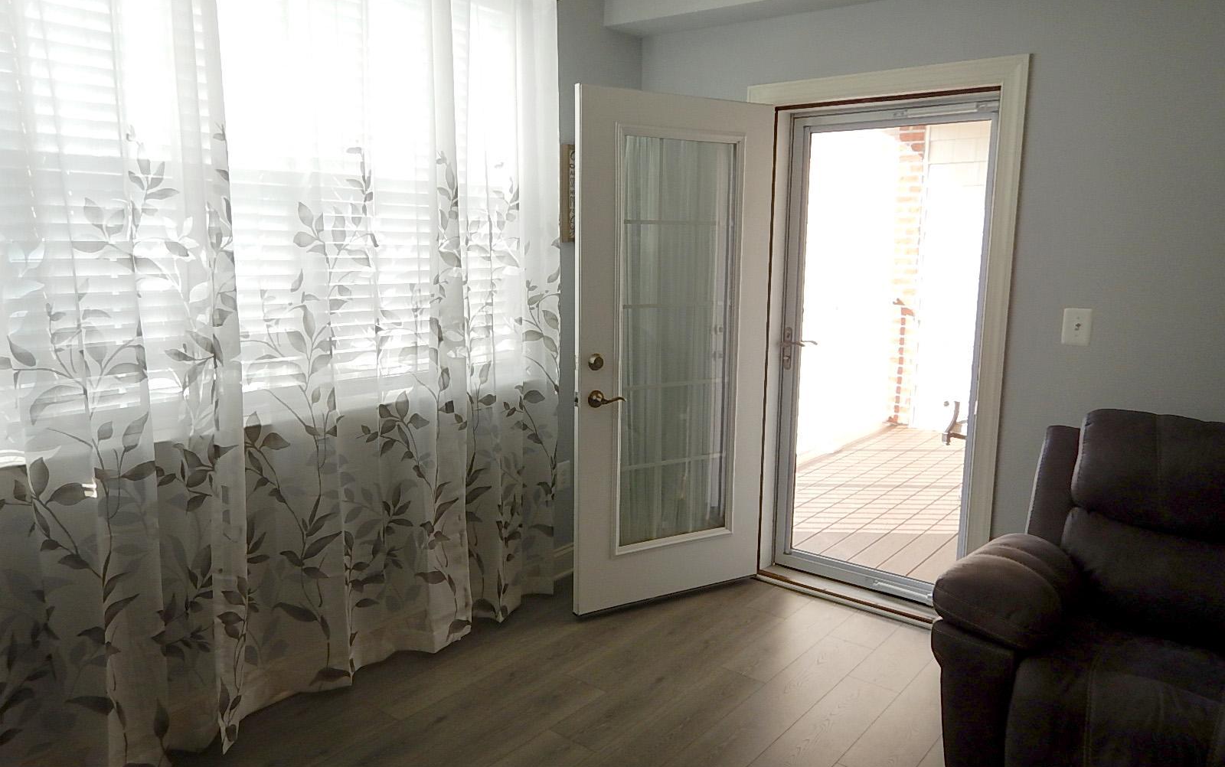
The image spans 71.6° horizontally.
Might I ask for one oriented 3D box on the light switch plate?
[{"bbox_3d":[1.576,-0.192,2.883,0.081,0.122,0.011,8,12,38],"label":"light switch plate"}]

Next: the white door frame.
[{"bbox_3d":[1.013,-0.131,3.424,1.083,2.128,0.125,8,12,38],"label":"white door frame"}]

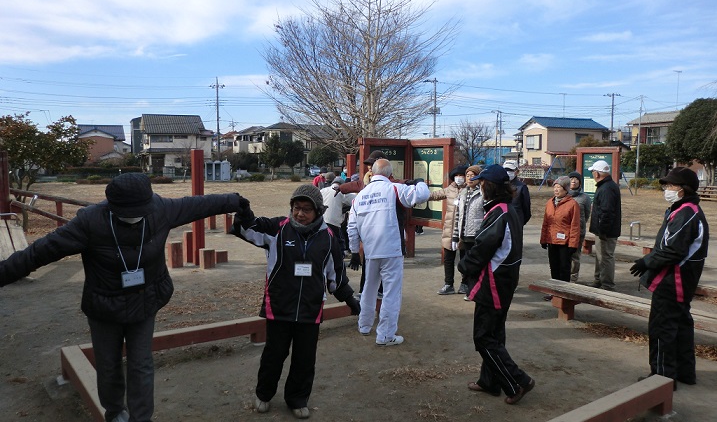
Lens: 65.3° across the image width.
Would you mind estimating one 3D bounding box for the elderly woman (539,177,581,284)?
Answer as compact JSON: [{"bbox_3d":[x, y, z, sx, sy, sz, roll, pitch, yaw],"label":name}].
[{"bbox_3d":[2.443,0.319,6.711,0.500,1.470,0.340,4,6,43],"label":"elderly woman"}]

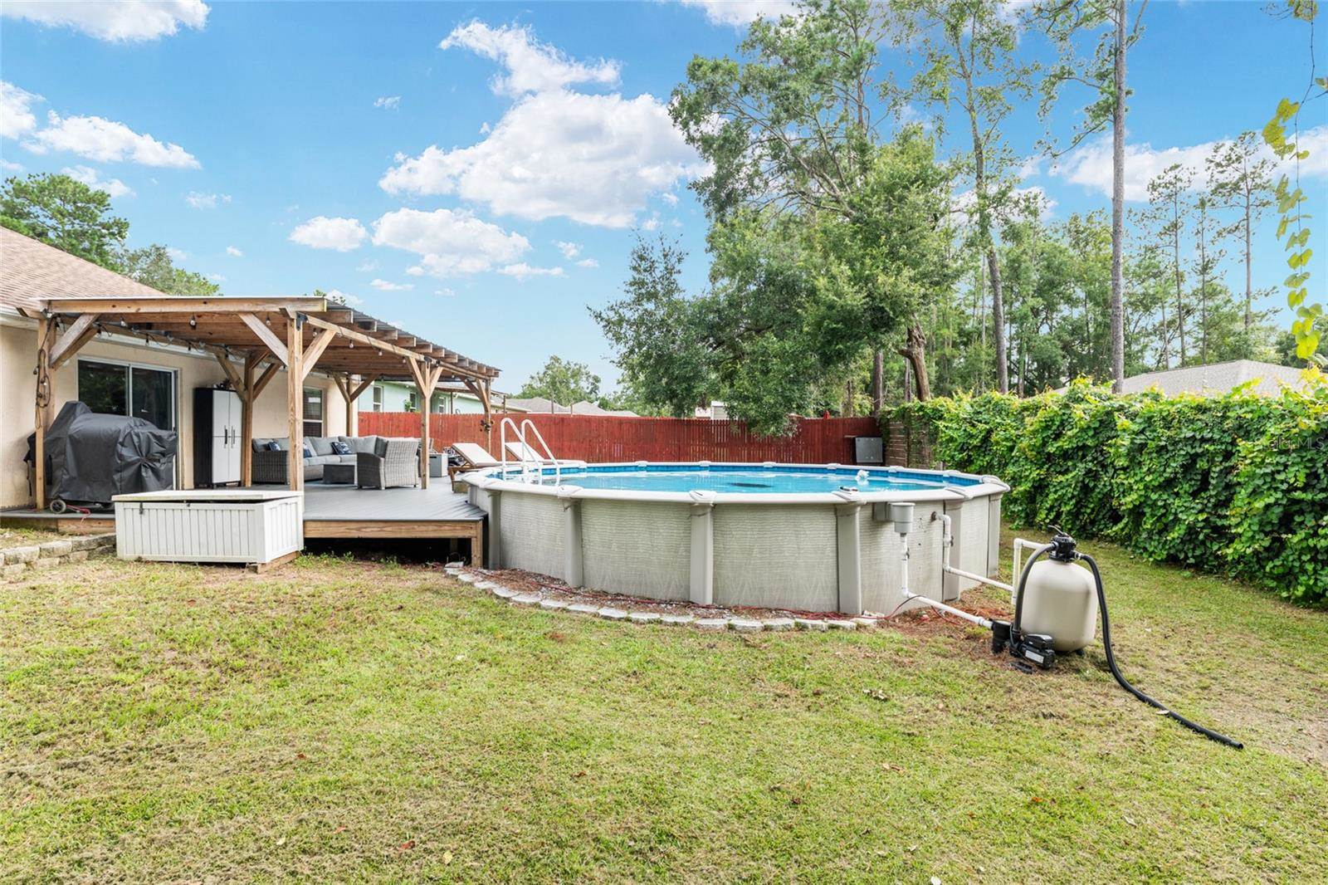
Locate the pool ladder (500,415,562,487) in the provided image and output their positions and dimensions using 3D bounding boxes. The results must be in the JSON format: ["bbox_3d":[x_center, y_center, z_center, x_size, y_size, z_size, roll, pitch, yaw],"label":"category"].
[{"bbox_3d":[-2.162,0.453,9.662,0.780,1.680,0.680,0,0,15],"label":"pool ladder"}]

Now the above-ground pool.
[{"bbox_3d":[0.926,0.980,8.854,7.400,1.080,7.400,0,0,0],"label":"above-ground pool"}]

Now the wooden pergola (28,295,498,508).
[{"bbox_3d":[-5.908,-0.469,11.048,3.700,2.620,7.700,0,0,0],"label":"wooden pergola"}]

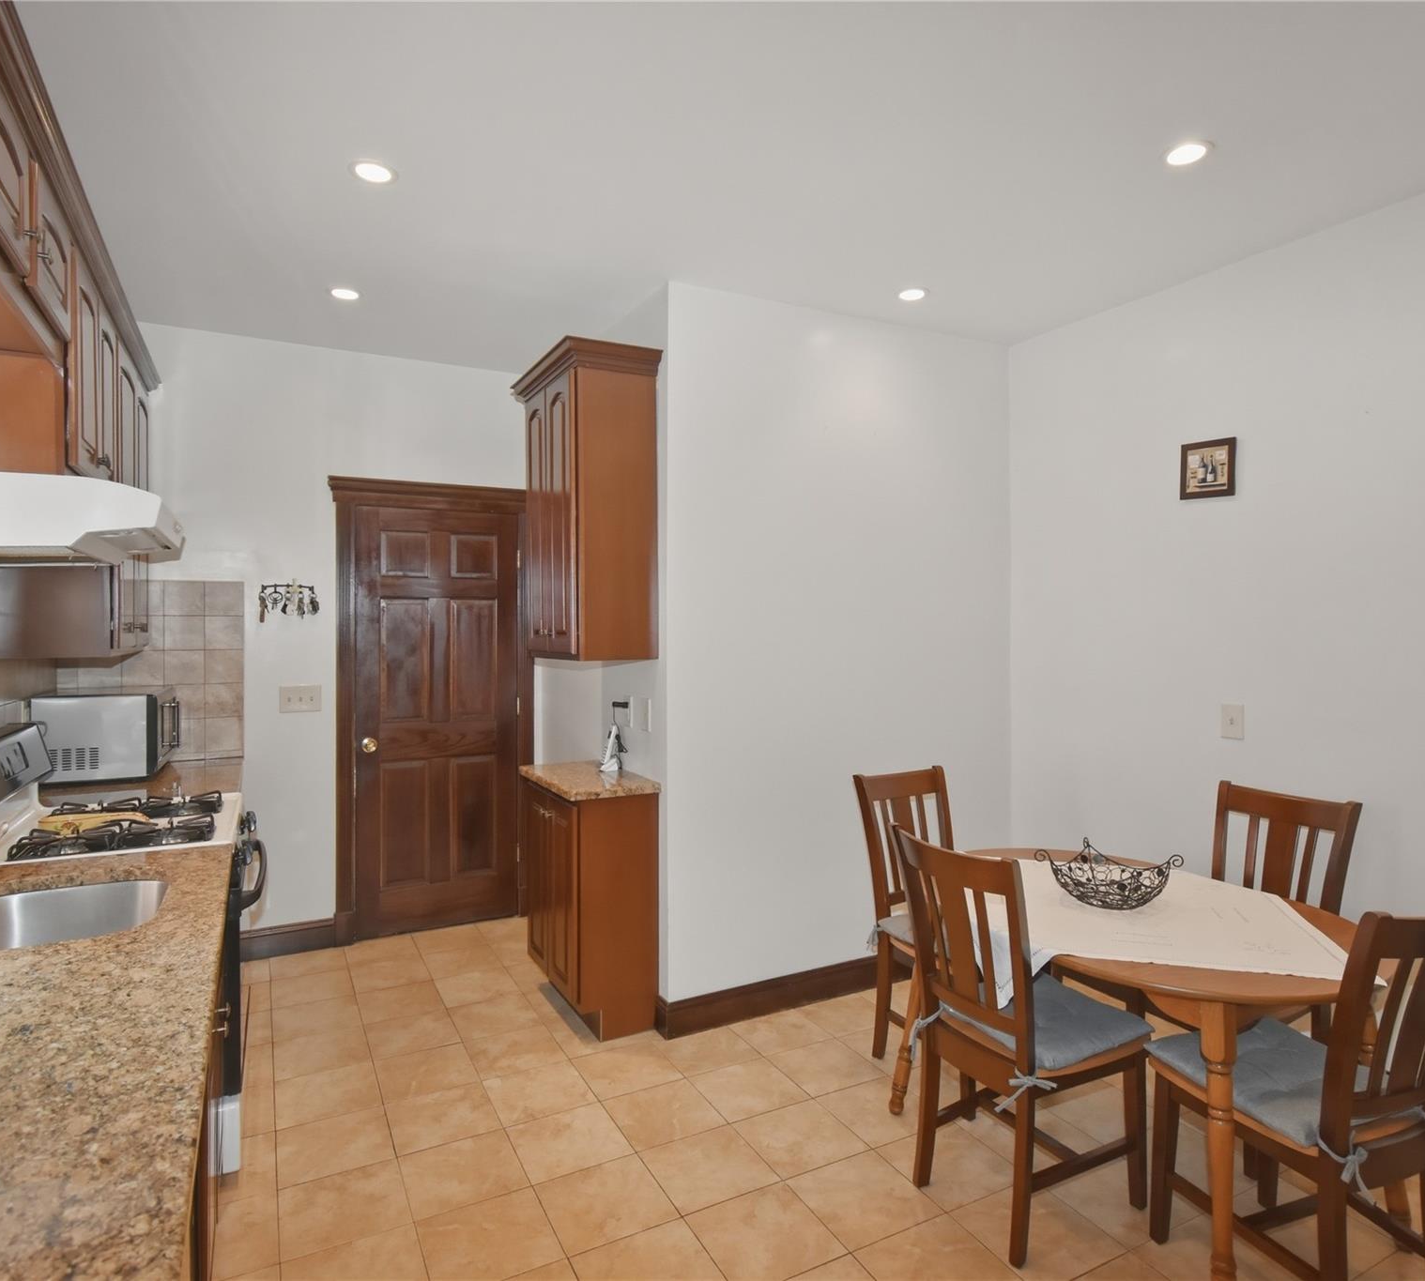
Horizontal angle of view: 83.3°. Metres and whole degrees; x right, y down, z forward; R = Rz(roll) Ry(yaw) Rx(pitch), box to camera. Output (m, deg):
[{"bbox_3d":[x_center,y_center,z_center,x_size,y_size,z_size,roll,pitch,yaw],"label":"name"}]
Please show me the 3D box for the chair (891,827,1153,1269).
[{"bbox_3d":[0.800,0.972,2.083,0.520,0.955,0.440,0,0,-29],"label":"chair"}]

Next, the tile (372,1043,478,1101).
[{"bbox_3d":[-0.974,1.466,2.719,0.300,0.010,0.295,0,1,-28],"label":"tile"}]

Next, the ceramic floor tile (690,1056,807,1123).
[{"bbox_3d":[0.112,1.454,2.599,0.298,0.010,0.296,0,0,-28],"label":"ceramic floor tile"}]

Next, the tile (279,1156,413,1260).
[{"bbox_3d":[-0.956,1.472,2.079,0.300,0.010,0.295,0,1,-28],"label":"tile"}]

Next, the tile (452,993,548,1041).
[{"bbox_3d":[-0.869,1.511,3.204,0.307,0.010,0.303,0,0,-29],"label":"tile"}]

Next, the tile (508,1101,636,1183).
[{"bbox_3d":[-0.414,1.454,2.322,0.298,0.010,0.296,0,0,-28],"label":"tile"}]

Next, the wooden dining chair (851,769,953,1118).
[{"bbox_3d":[0.820,0.972,2.745,0.440,0.955,0.520,0,0,-28],"label":"wooden dining chair"}]

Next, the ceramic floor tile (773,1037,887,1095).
[{"bbox_3d":[0.400,1.515,2.842,0.307,0.010,0.303,0,0,-29],"label":"ceramic floor tile"}]

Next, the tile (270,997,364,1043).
[{"bbox_3d":[-1.513,1.454,3.081,0.298,0.010,0.296,0,0,-28],"label":"tile"}]

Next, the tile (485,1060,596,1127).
[{"bbox_3d":[-0.547,1.439,2.550,0.295,0.009,0.293,0,0,-29],"label":"tile"}]

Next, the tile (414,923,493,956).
[{"bbox_3d":[-1.248,1.439,3.837,0.295,0.009,0.293,0,0,-29],"label":"tile"}]

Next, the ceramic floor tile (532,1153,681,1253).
[{"bbox_3d":[-0.282,1.474,2.099,0.300,0.010,0.295,0,1,-28],"label":"ceramic floor tile"}]

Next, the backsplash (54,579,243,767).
[{"bbox_3d":[-2.382,0.131,3.425,0.654,0.794,0.010,0,1,-30],"label":"backsplash"}]

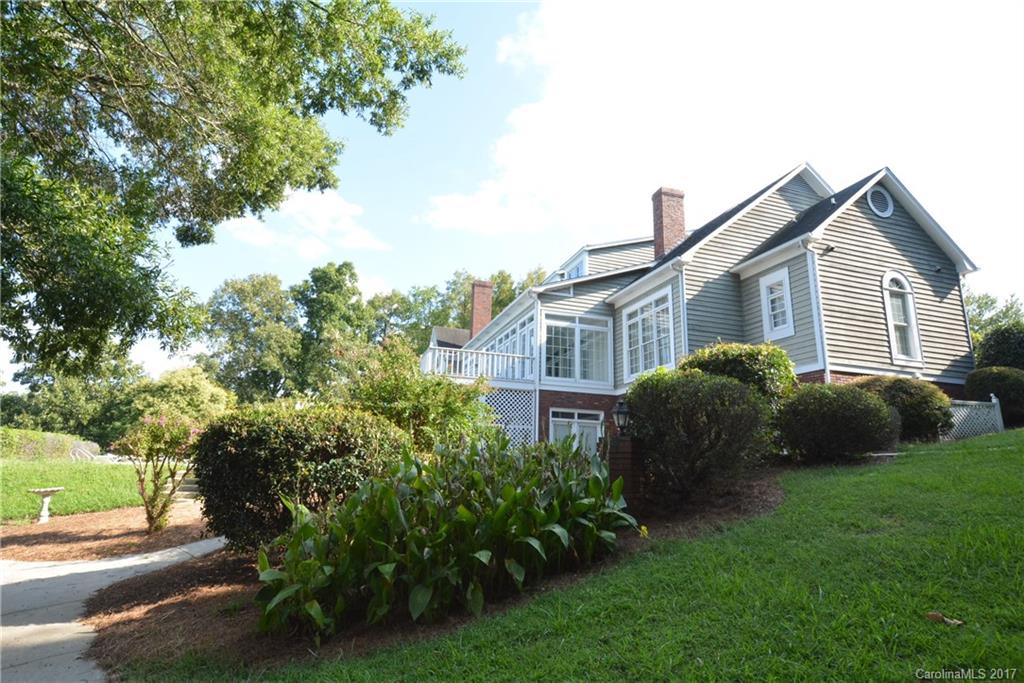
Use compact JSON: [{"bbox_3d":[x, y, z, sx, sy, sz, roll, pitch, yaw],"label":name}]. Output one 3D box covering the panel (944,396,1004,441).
[{"bbox_3d":[9.448,1.587,10.554,1.945,0.970,0.090,6,-14,-17],"label":"panel"}]

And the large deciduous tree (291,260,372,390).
[{"bbox_3d":[-12.523,1.789,37.623,5.625,16.056,6.500,6,-14,-18],"label":"large deciduous tree"}]

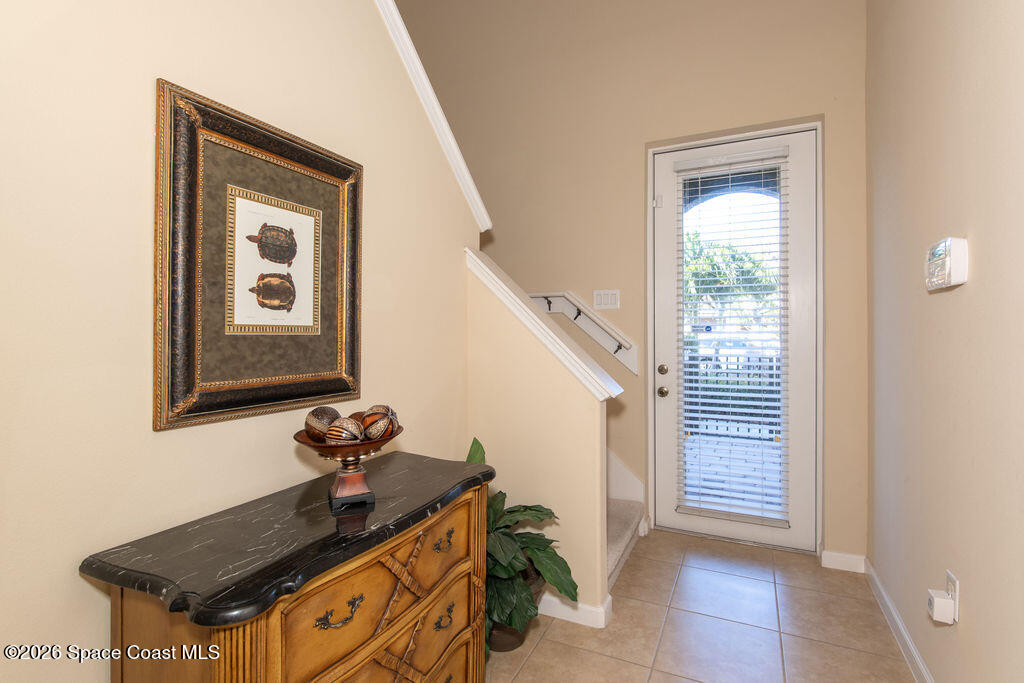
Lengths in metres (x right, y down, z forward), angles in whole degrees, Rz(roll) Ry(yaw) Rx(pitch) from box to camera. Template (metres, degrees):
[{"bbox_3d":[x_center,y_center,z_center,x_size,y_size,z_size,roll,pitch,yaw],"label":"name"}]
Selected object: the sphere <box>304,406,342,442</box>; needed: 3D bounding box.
[{"bbox_3d":[-0.505,0.223,1.295,0.096,0.096,0.096,0,1,26],"label":"sphere"}]

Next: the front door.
[{"bbox_3d":[1.359,0.001,3.008,0.911,2.442,0.045,0,1,26],"label":"front door"}]

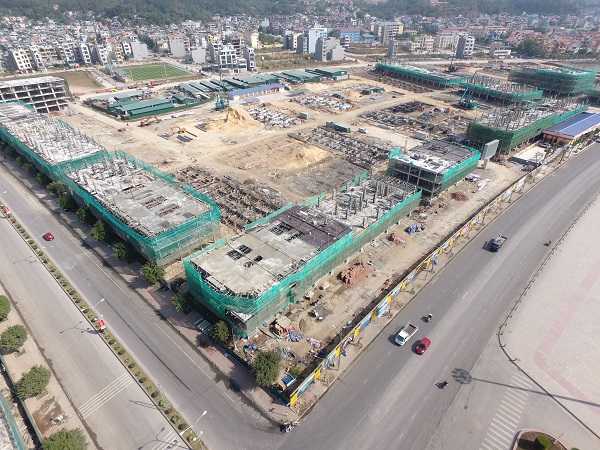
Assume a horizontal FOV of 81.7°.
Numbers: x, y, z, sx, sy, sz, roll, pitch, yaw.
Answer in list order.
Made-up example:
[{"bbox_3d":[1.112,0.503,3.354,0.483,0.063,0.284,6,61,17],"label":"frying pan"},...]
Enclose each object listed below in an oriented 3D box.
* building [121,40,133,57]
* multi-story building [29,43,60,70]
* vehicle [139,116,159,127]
[{"bbox_3d":[-197.270,-196.330,390.670,8.000,17.000,12.000,-28,42,-34],"label":"building"},{"bbox_3d":[-253.720,-162.700,338.940,12.500,20.000,16.000,22,40,31],"label":"multi-story building"},{"bbox_3d":[-80.910,-55.250,184.900,3.000,3.300,9.500,23,39,31],"label":"vehicle"}]

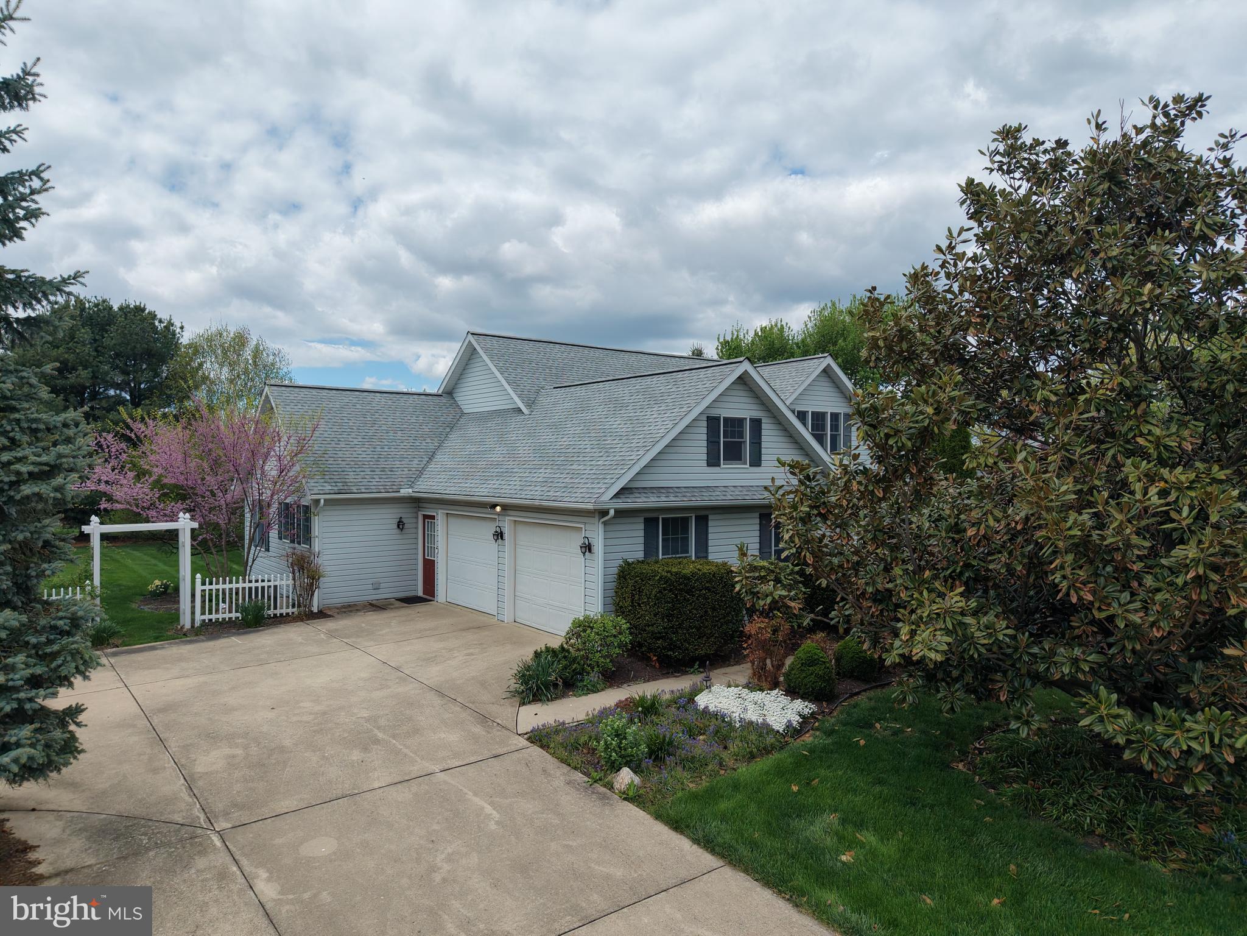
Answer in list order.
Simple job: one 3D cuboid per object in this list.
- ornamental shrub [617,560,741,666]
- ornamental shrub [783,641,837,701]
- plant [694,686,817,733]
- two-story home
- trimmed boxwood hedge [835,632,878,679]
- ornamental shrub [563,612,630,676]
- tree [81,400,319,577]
[{"bbox_3d":[0.918,2.399,14.556,1.950,1.580,1.650,0,0,-36],"label":"ornamental shrub"},{"bbox_3d":[2.600,2.808,12.020,0.760,0.780,0.760,0,0,0],"label":"ornamental shrub"},{"bbox_3d":[1.710,3.081,11.200,1.270,0.250,1.720,0,0,-36],"label":"plant"},{"bbox_3d":[-0.956,-0.263,24.411,15.350,7.010,15.850,0,0,-36],"label":"two-story home"},{"bbox_3d":[3.600,2.857,13.150,0.760,0.700,0.740,0,0,0],"label":"trimmed boxwood hedge"},{"bbox_3d":[-0.420,2.718,13.400,1.030,0.930,1.000,0,0,0],"label":"ornamental shrub"},{"bbox_3d":[-9.950,0.785,20.300,5.500,4.800,4.900,0,0,-26],"label":"tree"}]

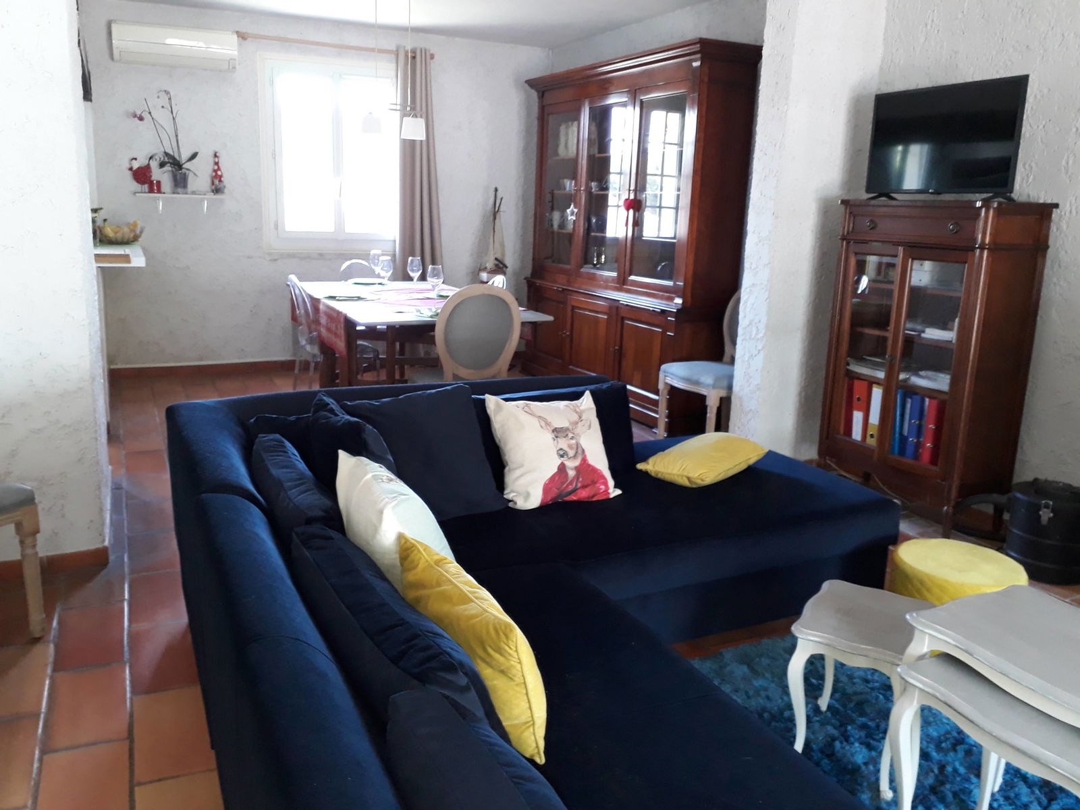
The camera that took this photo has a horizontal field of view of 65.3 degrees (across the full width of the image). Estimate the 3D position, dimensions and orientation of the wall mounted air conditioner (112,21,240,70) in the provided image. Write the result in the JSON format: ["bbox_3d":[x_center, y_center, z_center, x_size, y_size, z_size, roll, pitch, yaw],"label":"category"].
[{"bbox_3d":[-2.416,-2.364,5.597,0.750,0.250,0.190,-5,15,-26],"label":"wall mounted air conditioner"}]

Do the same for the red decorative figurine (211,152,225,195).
[{"bbox_3d":[-2.252,-1.616,5.871,0.100,0.290,0.090,-5,15,-26],"label":"red decorative figurine"}]

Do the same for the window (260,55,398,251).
[{"bbox_3d":[-1.521,-1.843,6.294,1.070,1.380,0.100,-5,15,-26],"label":"window"}]

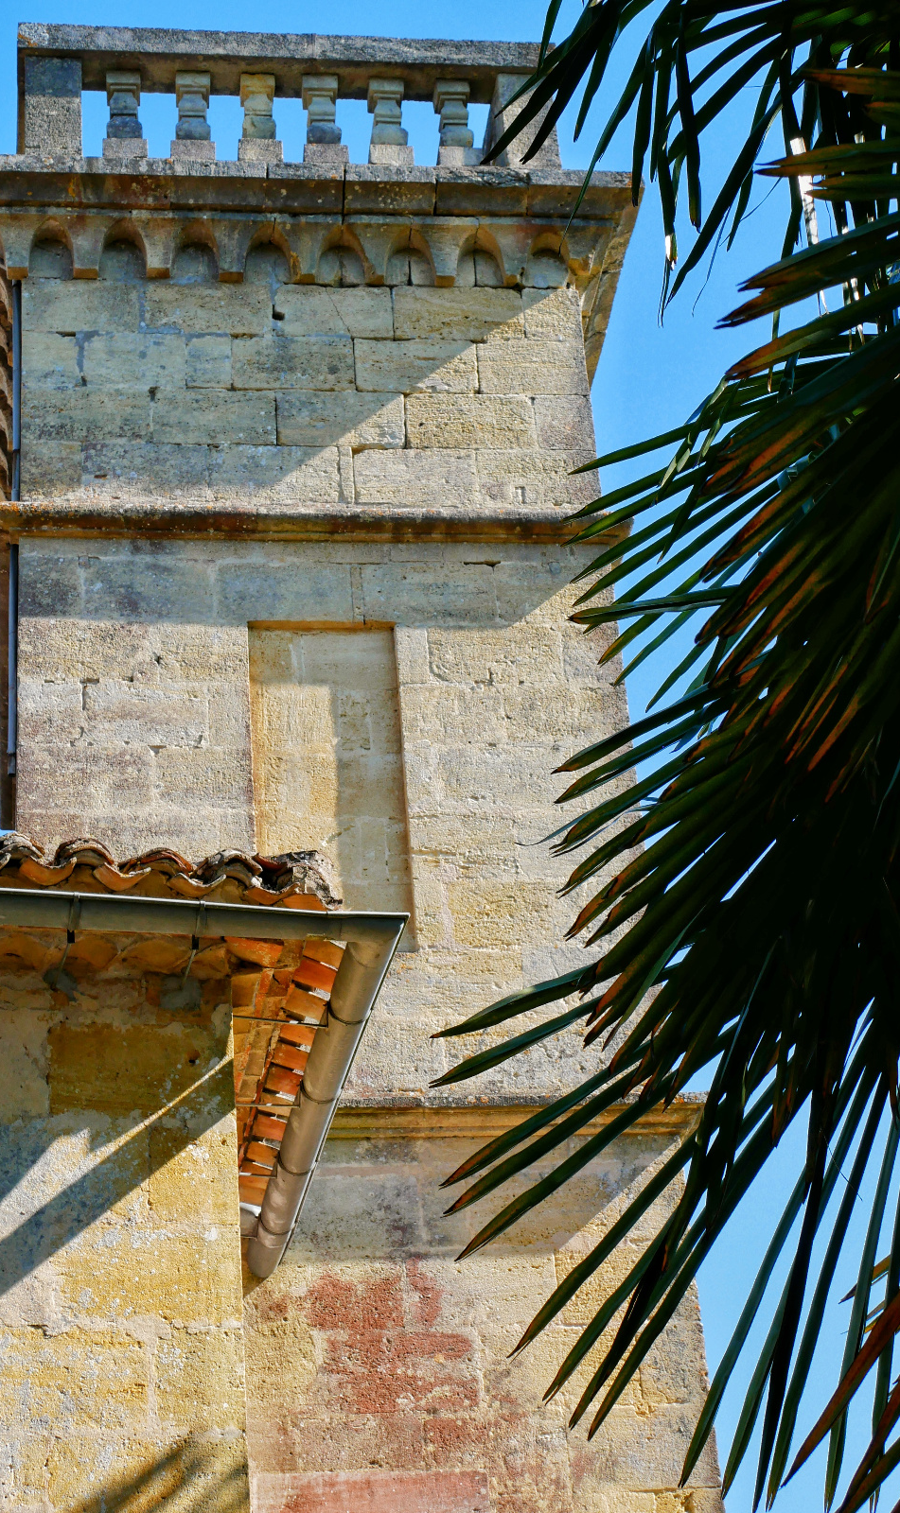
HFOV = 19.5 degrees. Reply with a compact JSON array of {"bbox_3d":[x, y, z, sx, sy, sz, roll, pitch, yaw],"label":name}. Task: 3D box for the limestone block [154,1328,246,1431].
[{"bbox_3d":[-0.731,1.812,7.434,0.246,0.285,0.320,4,-31,-14],"label":"limestone block"}]

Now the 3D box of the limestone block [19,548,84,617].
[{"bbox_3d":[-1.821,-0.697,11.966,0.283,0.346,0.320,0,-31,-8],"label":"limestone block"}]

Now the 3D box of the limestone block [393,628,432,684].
[{"bbox_3d":[-0.182,-0.397,11.983,0.149,0.306,0.240,0,-31,-8],"label":"limestone block"}]

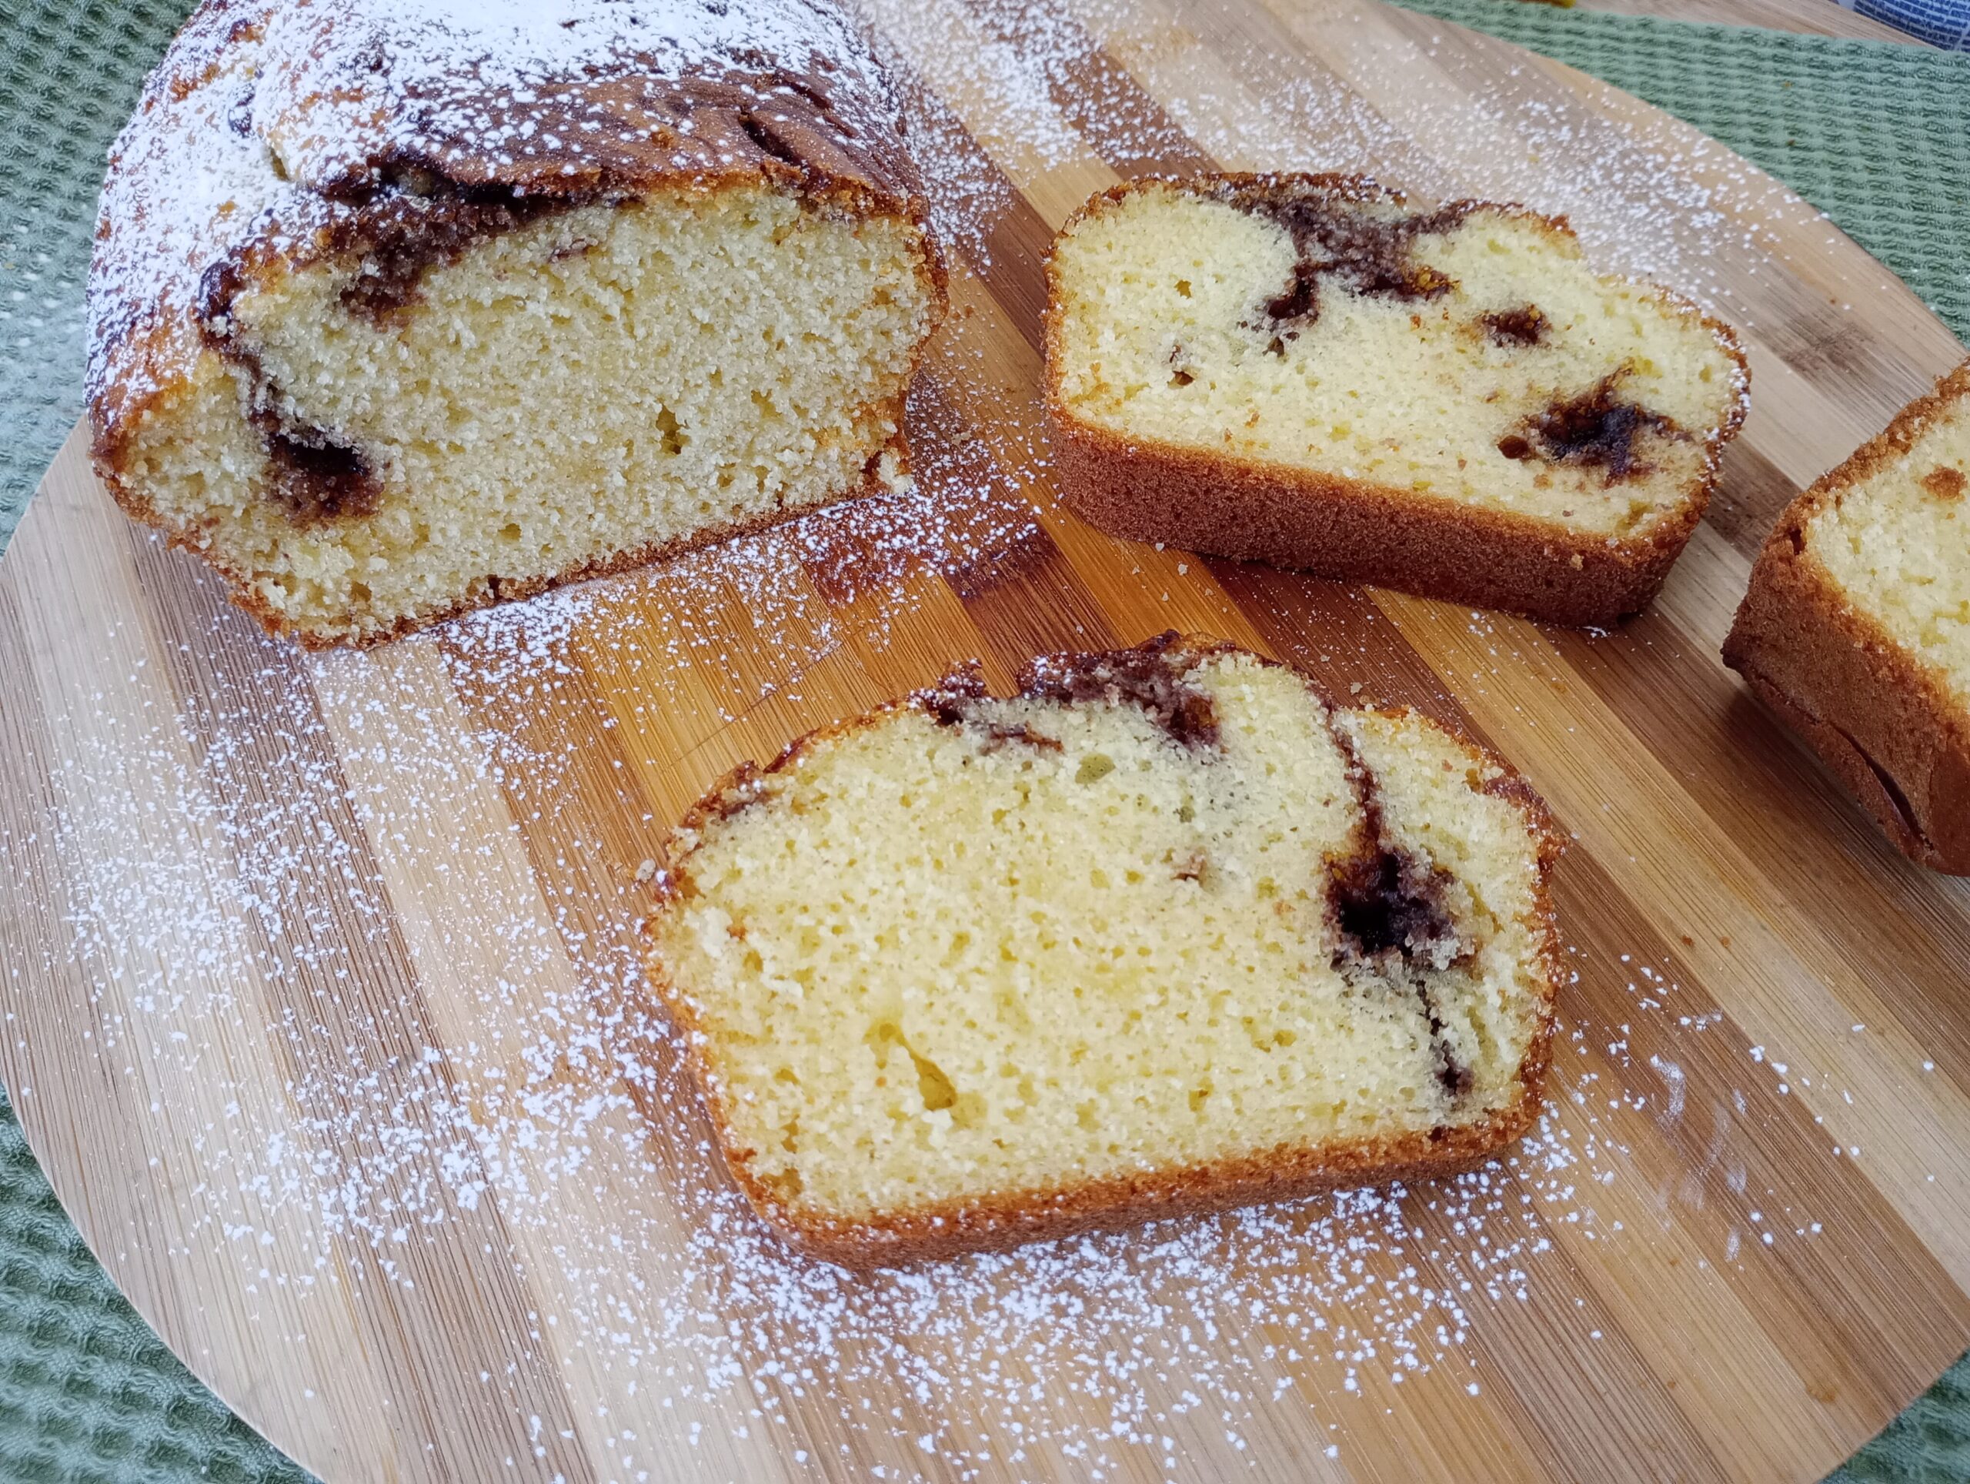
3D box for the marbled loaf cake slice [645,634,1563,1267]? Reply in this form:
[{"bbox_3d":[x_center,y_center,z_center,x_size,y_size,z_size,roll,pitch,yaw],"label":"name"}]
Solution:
[{"bbox_3d":[0.015,0.022,0.199,0.111,0.016,0.076,-6,55,-3],"label":"marbled loaf cake slice"}]

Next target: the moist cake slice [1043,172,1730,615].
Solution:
[{"bbox_3d":[0.060,-0.057,0.248,0.106,0.019,0.069,15,57,11],"label":"moist cake slice"}]

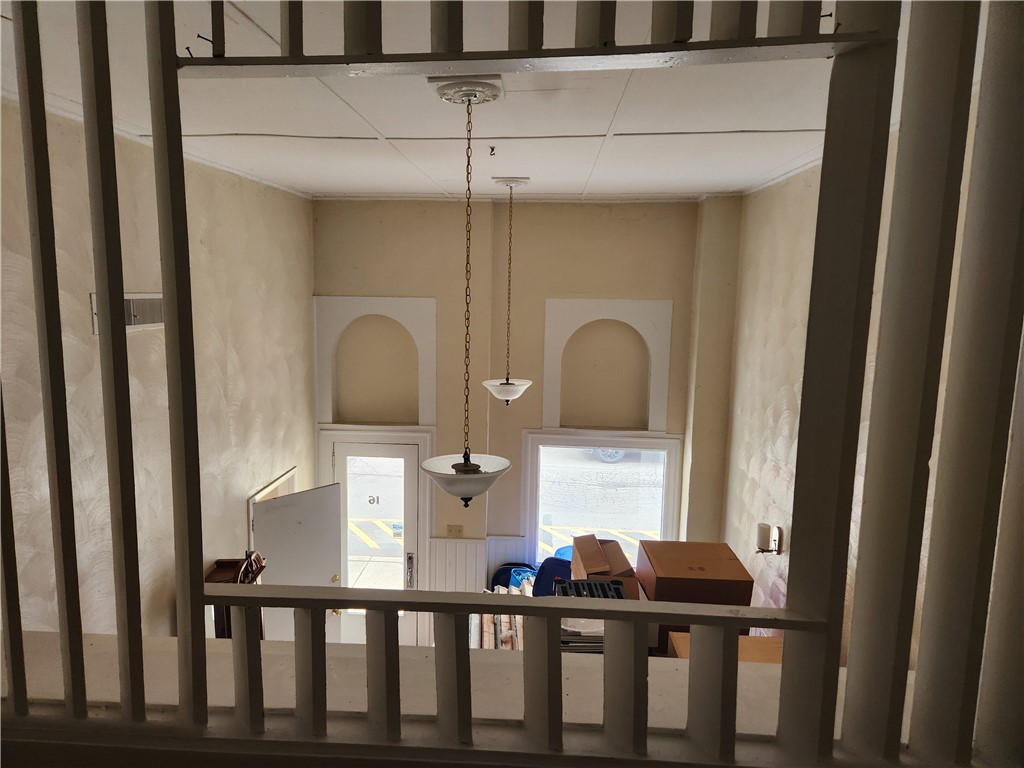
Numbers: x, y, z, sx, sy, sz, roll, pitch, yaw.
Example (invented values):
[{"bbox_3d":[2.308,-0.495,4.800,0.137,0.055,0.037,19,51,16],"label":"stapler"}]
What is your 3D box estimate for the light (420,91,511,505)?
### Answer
[{"bbox_3d":[-0.201,-0.342,3.085,0.420,1.868,0.420,2,8,4],"label":"light"}]

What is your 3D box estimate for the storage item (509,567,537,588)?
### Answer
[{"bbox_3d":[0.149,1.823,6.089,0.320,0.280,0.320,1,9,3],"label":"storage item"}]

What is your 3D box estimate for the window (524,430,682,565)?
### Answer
[{"bbox_3d":[0.867,1.166,6.709,1.550,1.410,0.130,1,9,3],"label":"window"}]

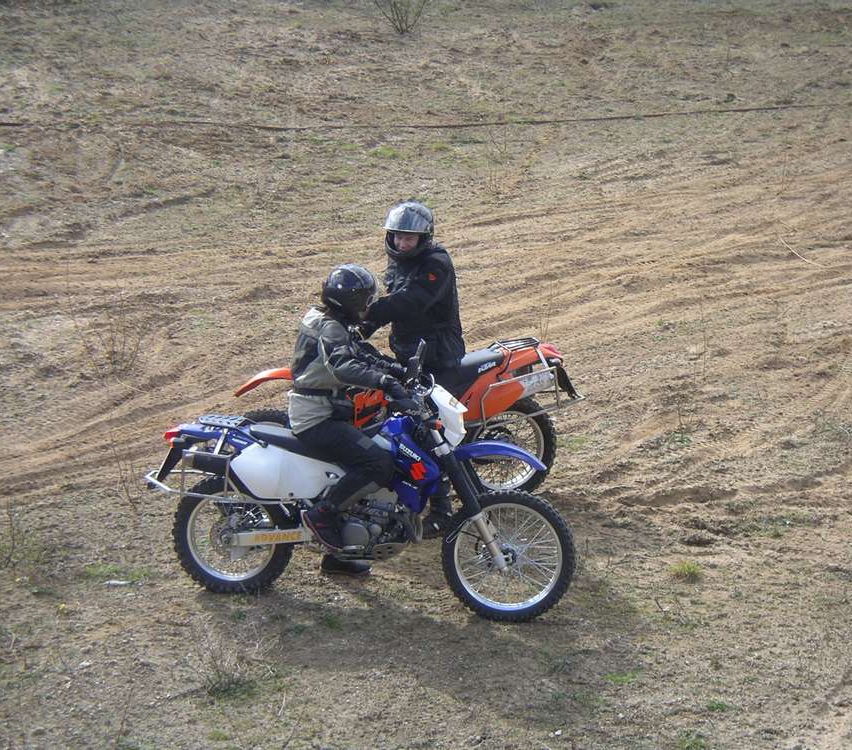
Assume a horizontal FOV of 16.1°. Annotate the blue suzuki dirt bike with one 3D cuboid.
[{"bbox_3d":[-0.345,0.576,15.471,2.300,1.300,0.840,5,14,15],"label":"blue suzuki dirt bike"}]

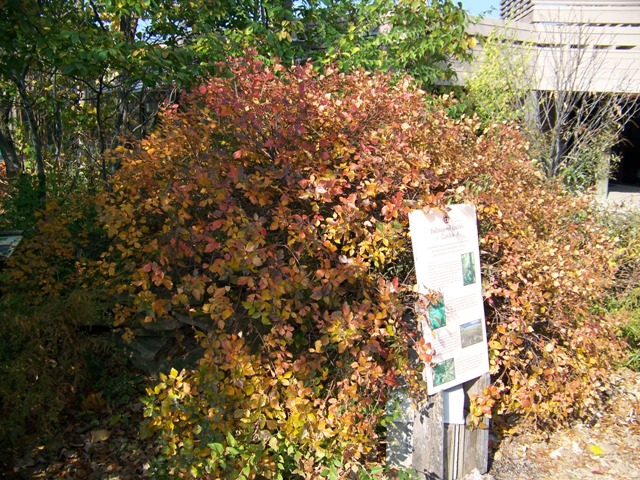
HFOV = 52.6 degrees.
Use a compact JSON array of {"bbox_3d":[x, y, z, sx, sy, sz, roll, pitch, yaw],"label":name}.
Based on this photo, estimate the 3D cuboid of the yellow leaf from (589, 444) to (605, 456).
[{"bbox_3d":[1.423,1.079,3.320,0.068,0.016,0.095,0,10,-1],"label":"yellow leaf"}]

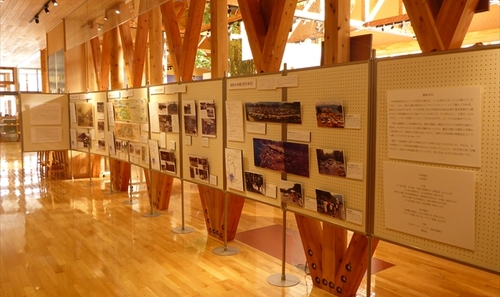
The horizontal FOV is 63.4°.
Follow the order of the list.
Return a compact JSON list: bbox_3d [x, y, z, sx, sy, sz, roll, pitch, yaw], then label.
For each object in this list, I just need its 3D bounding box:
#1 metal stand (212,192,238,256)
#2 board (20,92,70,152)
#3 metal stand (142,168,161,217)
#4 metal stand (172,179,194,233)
[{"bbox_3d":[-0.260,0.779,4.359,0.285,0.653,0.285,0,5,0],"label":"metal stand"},{"bbox_3d":[-4.294,-0.543,8.534,0.920,1.200,0.040,-1,6,-15],"label":"board"},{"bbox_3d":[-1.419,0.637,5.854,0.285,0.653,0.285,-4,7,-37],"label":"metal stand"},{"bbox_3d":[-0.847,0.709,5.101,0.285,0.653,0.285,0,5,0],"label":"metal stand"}]

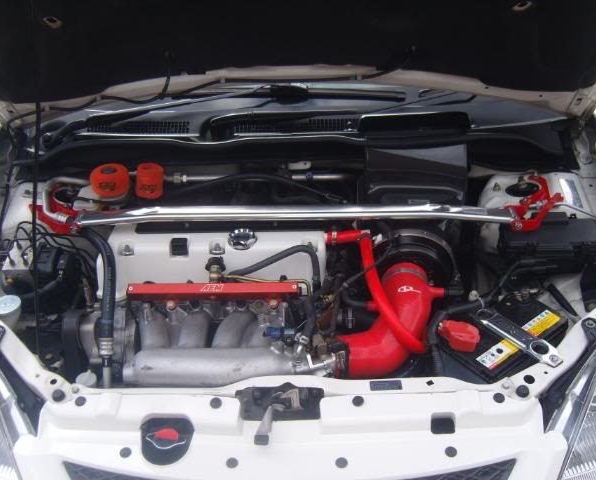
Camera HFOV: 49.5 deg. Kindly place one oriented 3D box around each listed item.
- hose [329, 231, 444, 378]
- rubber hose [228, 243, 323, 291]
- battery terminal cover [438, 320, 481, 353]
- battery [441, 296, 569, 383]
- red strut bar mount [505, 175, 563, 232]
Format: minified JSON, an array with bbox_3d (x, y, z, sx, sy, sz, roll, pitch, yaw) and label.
[{"bbox_3d":[0.176,0.137,1.319,0.223,0.190,0.290,0,35,0],"label":"hose"},{"bbox_3d":[-0.045,0.063,1.298,0.190,0.085,0.070,0,35,0],"label":"rubber hose"},{"bbox_3d":[0.312,0.181,1.232,0.073,0.048,0.046,17,38,23],"label":"battery terminal cover"},{"bbox_3d":[0.403,0.259,1.327,0.238,0.215,0.129,-25,42,-31],"label":"battery"},{"bbox_3d":[0.520,-0.081,1.448,0.146,0.060,0.240,0,35,0],"label":"red strut bar mount"}]

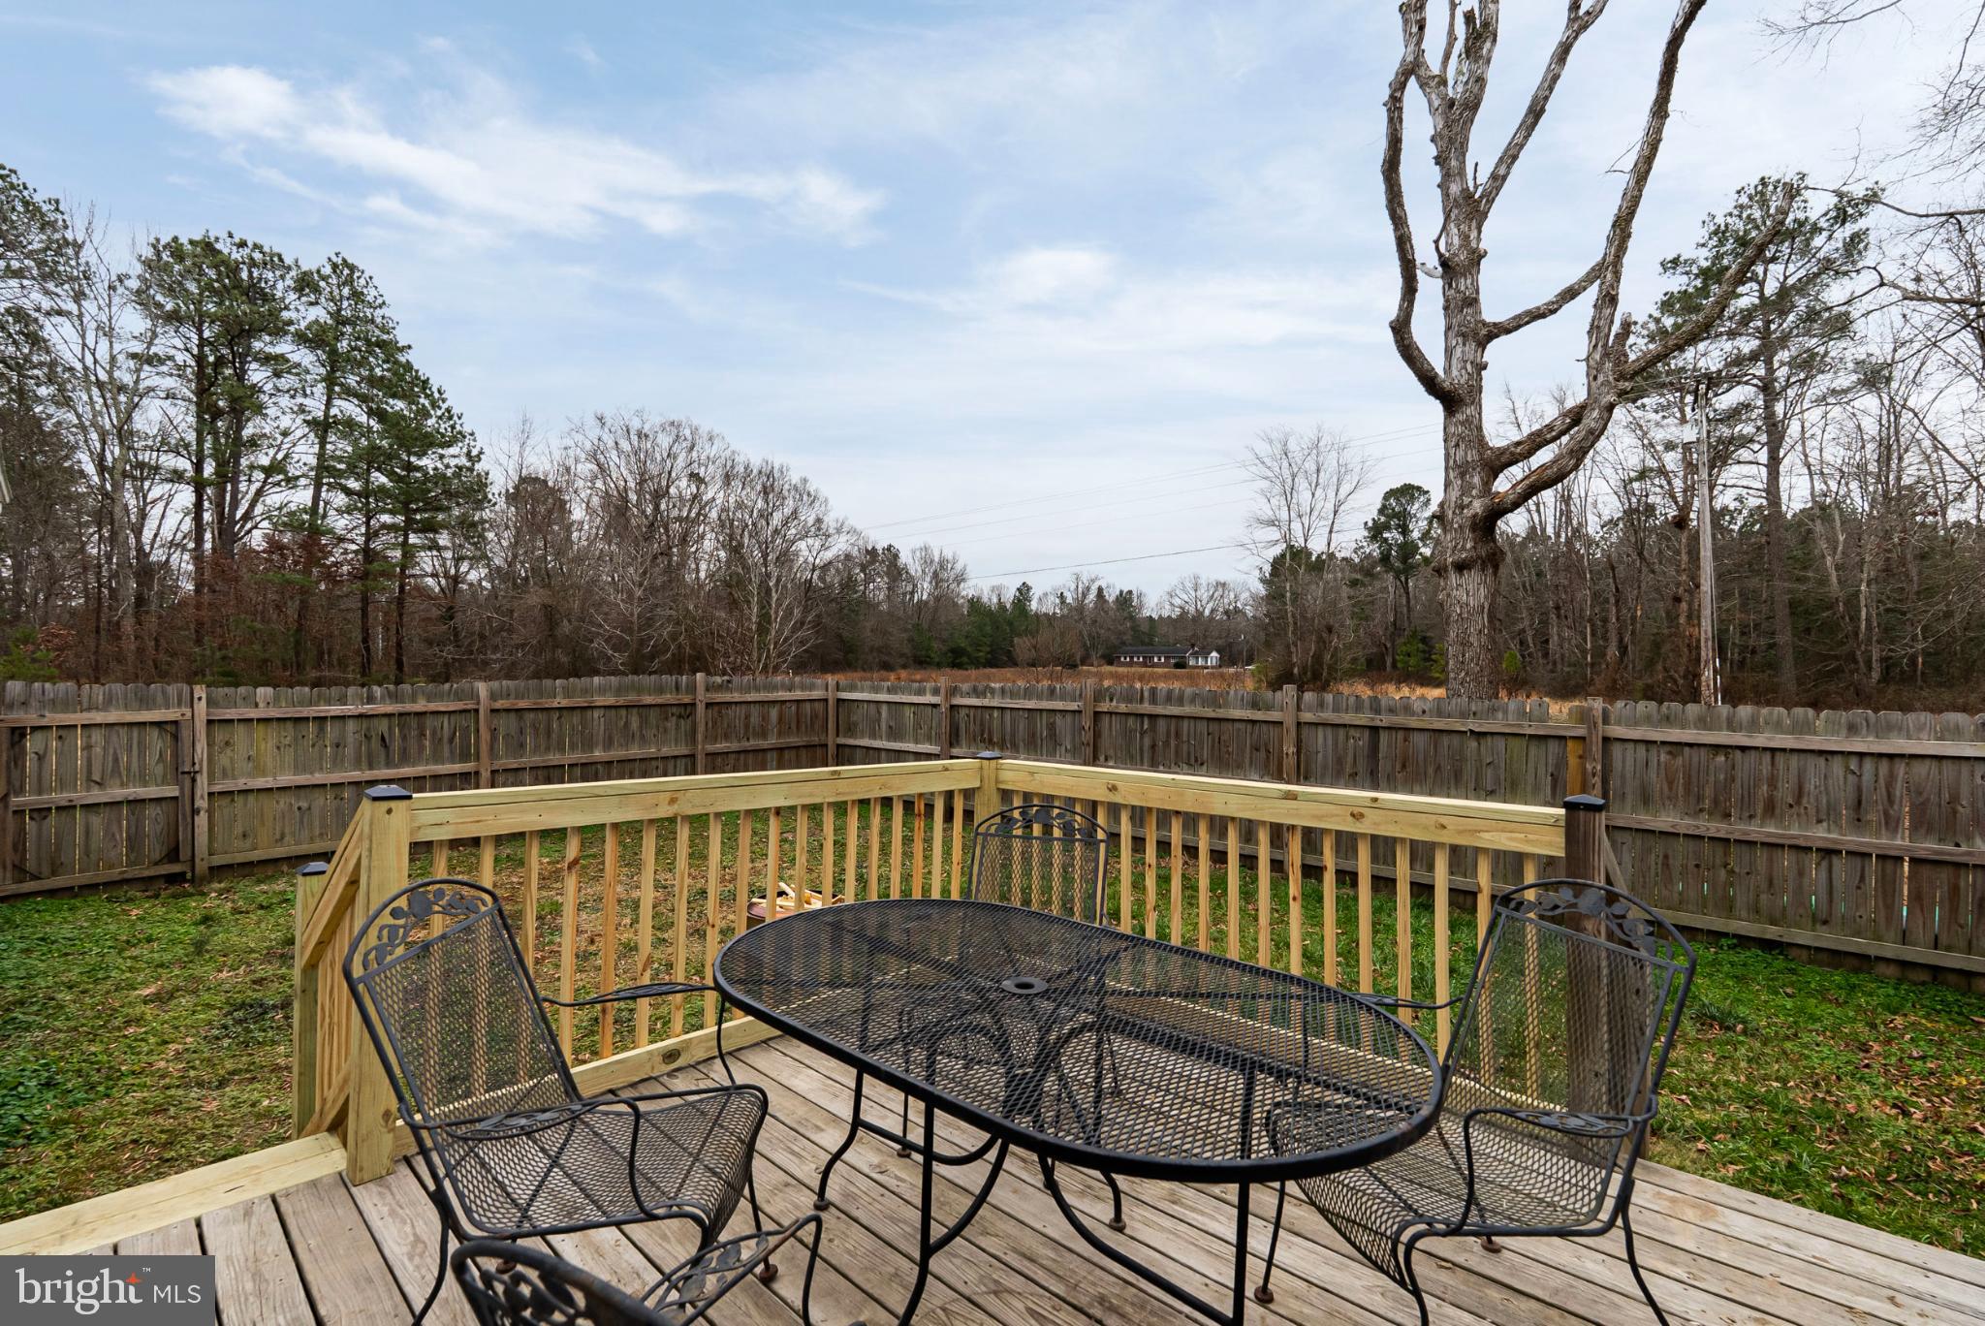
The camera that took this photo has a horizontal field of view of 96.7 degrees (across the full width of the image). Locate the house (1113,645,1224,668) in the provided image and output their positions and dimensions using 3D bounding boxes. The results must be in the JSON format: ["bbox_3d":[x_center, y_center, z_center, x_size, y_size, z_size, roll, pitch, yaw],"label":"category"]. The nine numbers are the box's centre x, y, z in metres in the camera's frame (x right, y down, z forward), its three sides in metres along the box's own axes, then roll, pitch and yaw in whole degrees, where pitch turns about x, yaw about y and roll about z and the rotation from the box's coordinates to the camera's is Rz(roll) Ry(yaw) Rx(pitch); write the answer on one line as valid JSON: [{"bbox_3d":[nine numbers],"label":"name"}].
[{"bbox_3d":[38.485,-1.458,193.000,22.000,5.100,8.500,-1,-3,38],"label":"house"}]

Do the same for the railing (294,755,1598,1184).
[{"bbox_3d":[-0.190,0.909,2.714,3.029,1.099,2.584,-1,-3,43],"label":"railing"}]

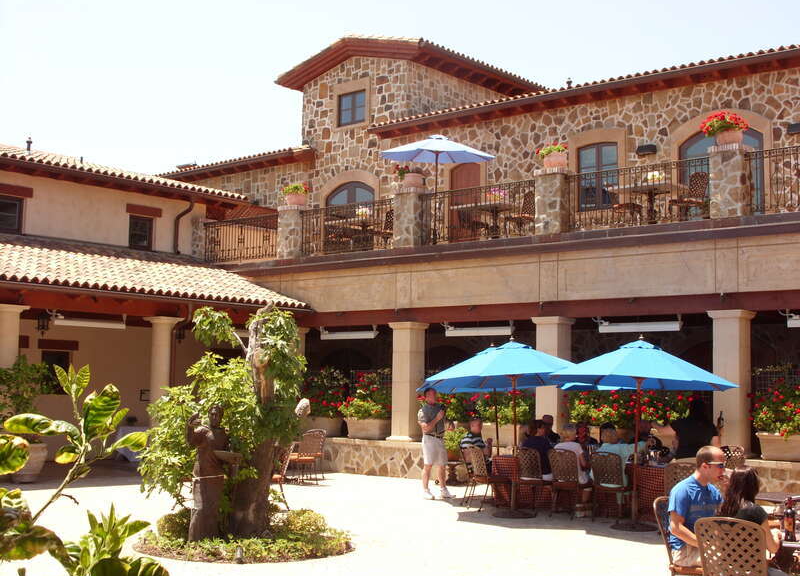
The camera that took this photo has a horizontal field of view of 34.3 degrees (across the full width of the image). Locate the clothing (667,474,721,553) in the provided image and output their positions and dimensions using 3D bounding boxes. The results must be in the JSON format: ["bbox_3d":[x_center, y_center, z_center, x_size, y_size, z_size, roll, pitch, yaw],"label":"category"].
[{"bbox_3d":[2.066,1.586,9.050,0.310,0.550,0.450,-2,-6,30],"label":"clothing"}]

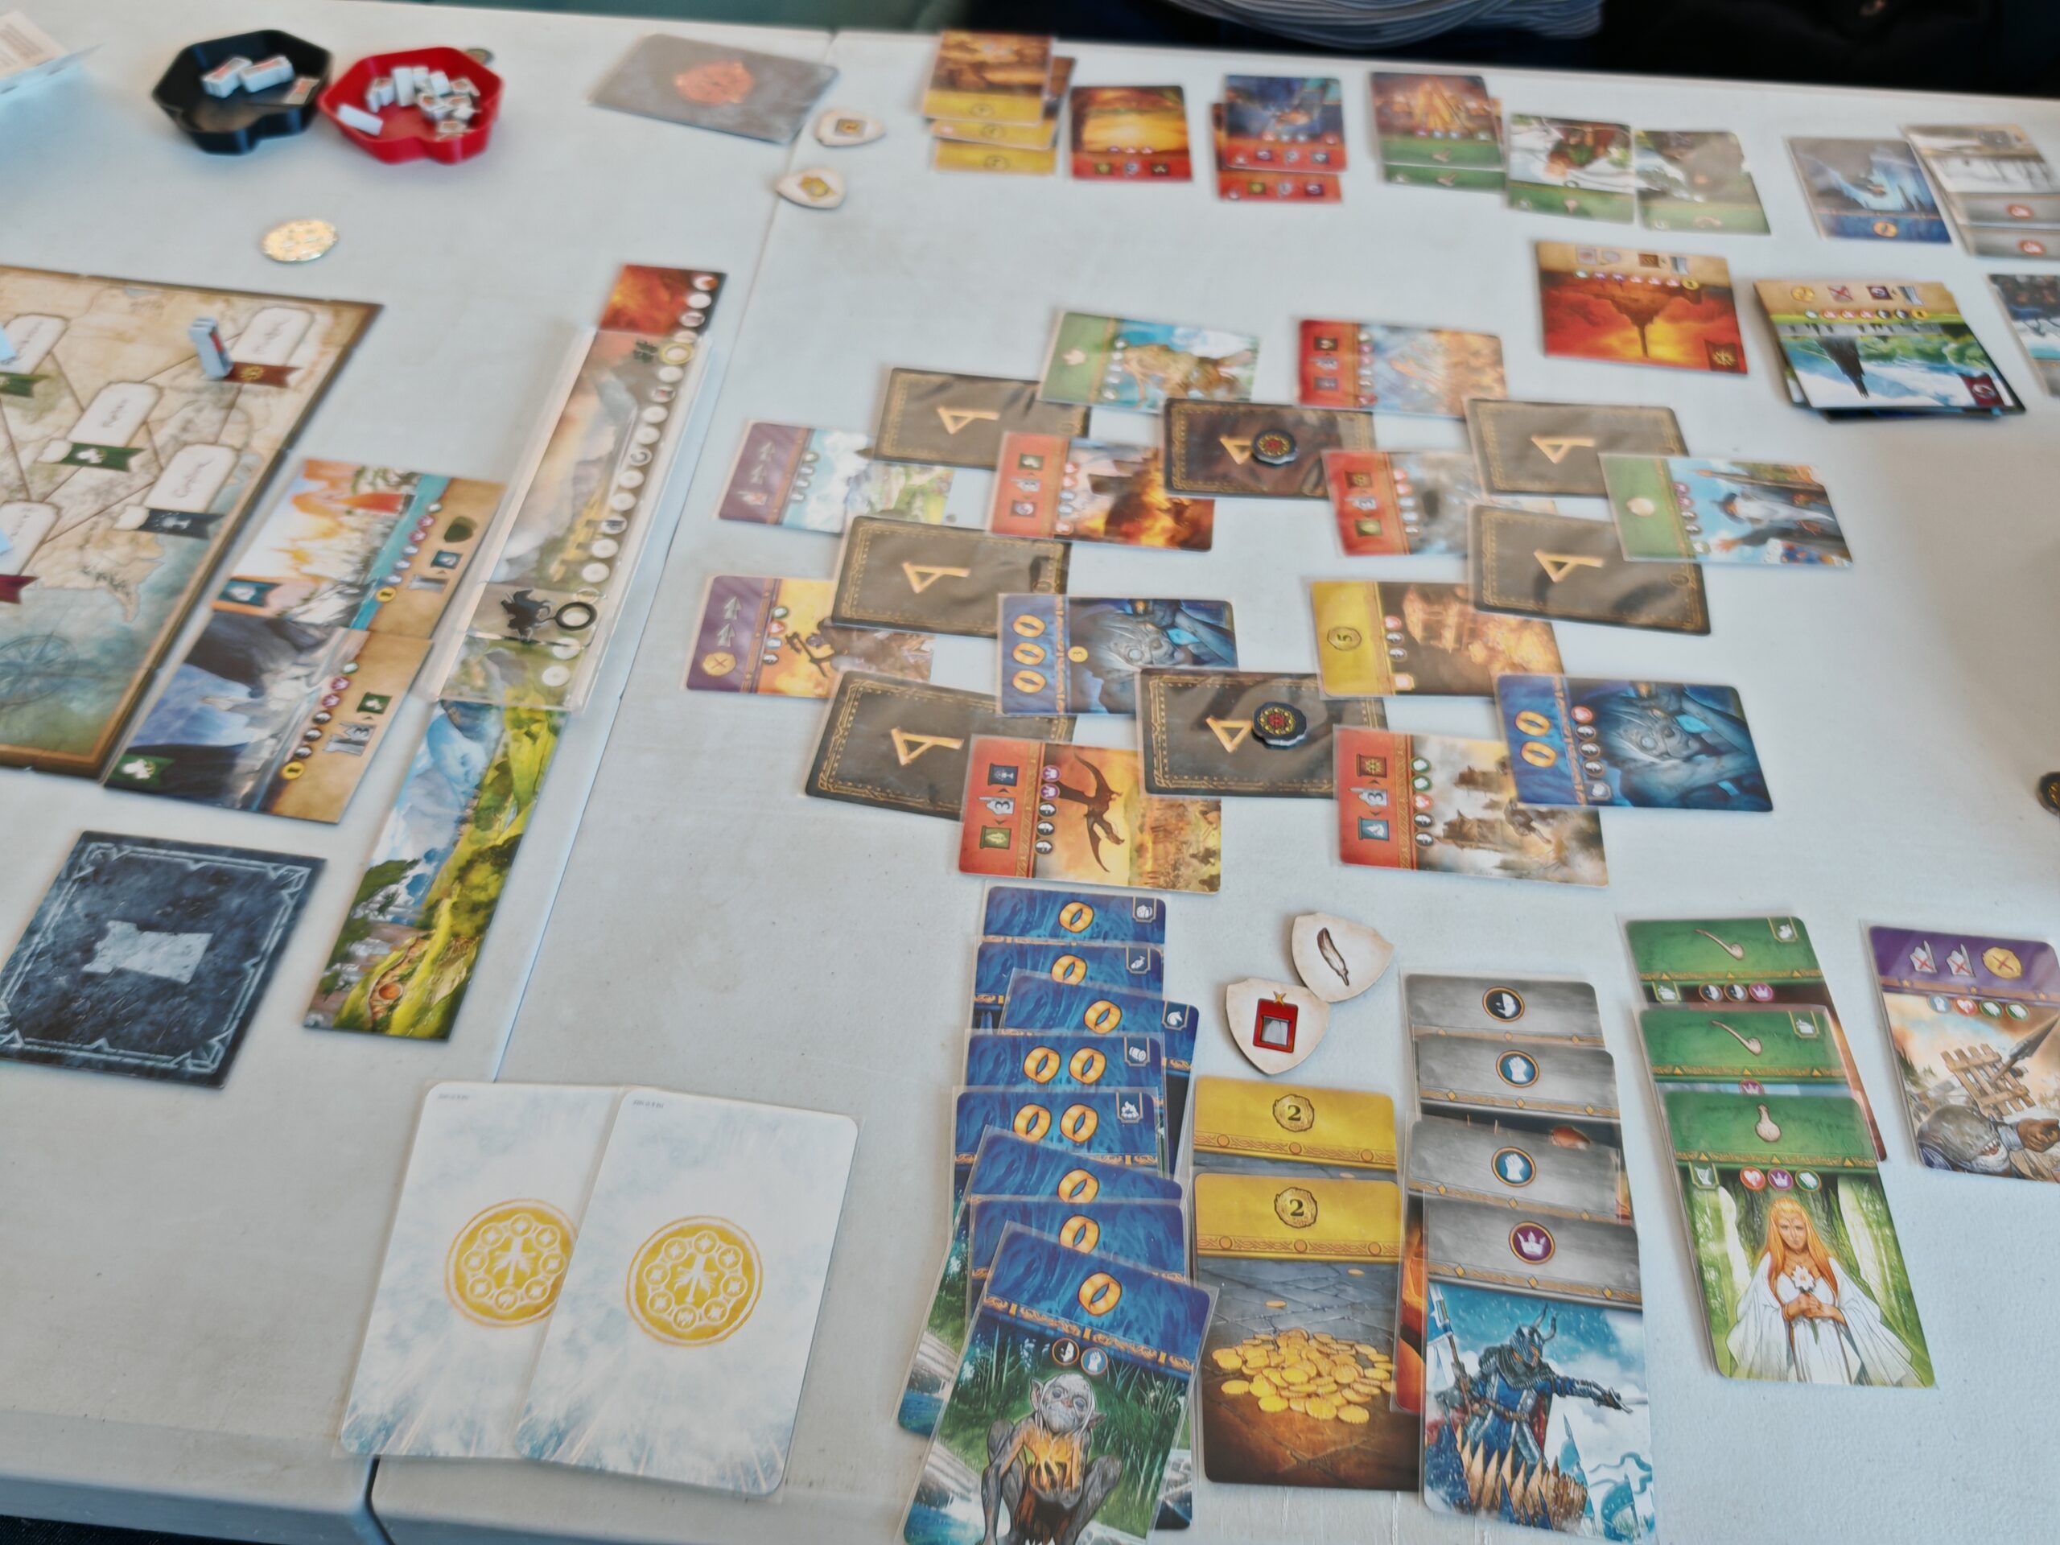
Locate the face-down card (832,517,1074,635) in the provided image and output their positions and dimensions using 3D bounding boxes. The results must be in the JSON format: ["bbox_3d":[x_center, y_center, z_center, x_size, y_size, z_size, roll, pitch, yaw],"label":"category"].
[{"bbox_3d":[-0.022,-0.057,0.477,0.069,0.001,0.046,6,53,4],"label":"face-down card"}]

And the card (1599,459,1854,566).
[{"bbox_3d":[0.257,-0.097,0.592,0.080,0.001,0.054,3,53,2],"label":"card"}]

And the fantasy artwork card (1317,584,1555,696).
[{"bbox_3d":[0.122,-0.040,0.482,0.071,0.002,0.047,1,53,1],"label":"fantasy artwork card"}]

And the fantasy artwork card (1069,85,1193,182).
[{"bbox_3d":[0.040,-0.258,0.649,0.047,0.002,0.071,0,53,0],"label":"fantasy artwork card"}]

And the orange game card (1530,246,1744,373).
[{"bbox_3d":[0.252,-0.194,0.664,0.079,0.002,0.077,6,53,5],"label":"orange game card"}]

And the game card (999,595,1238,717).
[{"bbox_3d":[0.026,-0.033,0.460,0.069,0.001,0.046,1,53,0],"label":"game card"}]

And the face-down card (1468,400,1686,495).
[{"bbox_3d":[0.177,-0.103,0.514,0.069,0.001,0.046,2,53,1],"label":"face-down card"}]

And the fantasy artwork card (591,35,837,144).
[{"bbox_3d":[-0.125,-0.273,0.638,0.085,0.001,0.055,14,54,10],"label":"fantasy artwork card"}]

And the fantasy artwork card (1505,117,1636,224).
[{"bbox_3d":[0.206,-0.230,0.610,0.046,0.001,0.069,10,54,7],"label":"fantasy artwork card"}]

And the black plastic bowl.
[{"bbox_3d":[-0.360,-0.312,0.746,0.079,0.019,0.086,-23,56,-16],"label":"black plastic bowl"}]

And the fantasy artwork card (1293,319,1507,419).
[{"bbox_3d":[0.129,-0.139,0.558,0.071,0.002,0.047,6,53,5],"label":"fantasy artwork card"}]

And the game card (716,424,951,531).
[{"bbox_3d":[-0.059,-0.091,0.502,0.069,0.001,0.046,6,53,4],"label":"game card"}]

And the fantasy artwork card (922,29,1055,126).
[{"bbox_3d":[-0.016,-0.290,0.671,0.047,0.002,0.071,4,53,3],"label":"fantasy artwork card"}]

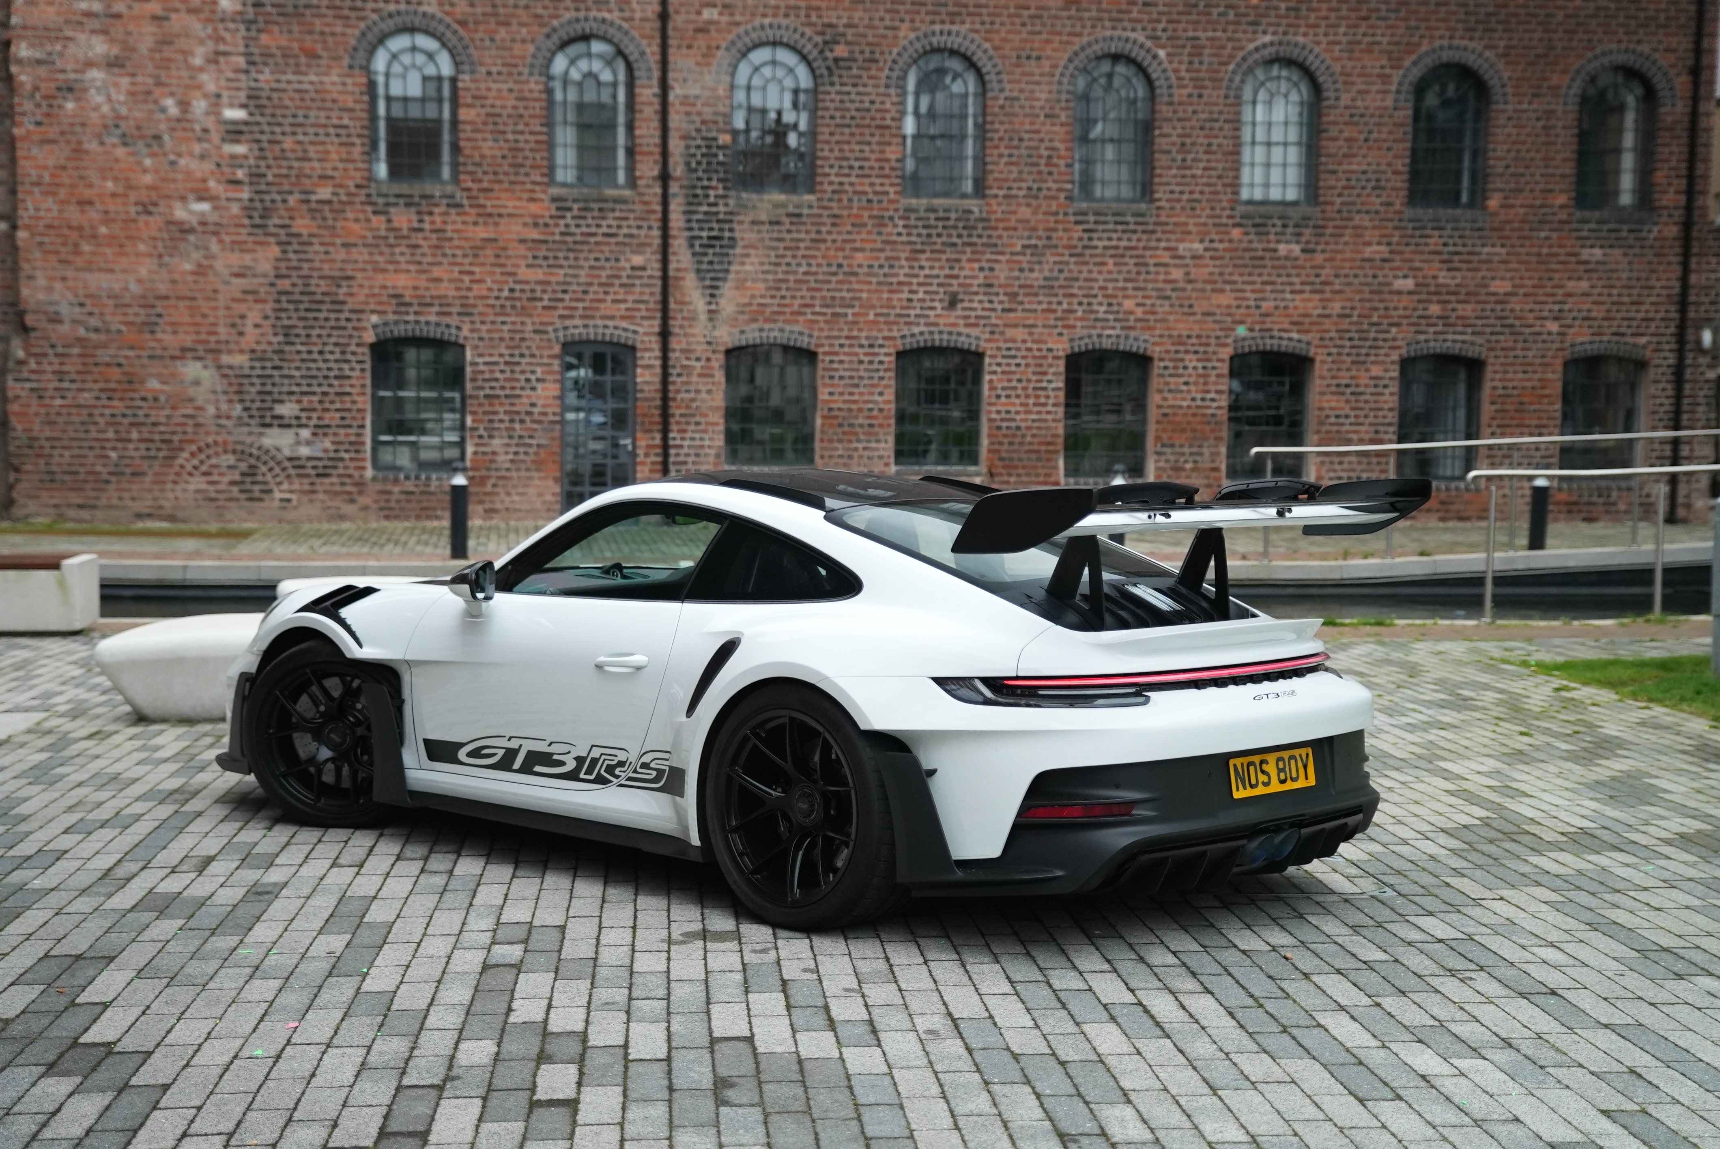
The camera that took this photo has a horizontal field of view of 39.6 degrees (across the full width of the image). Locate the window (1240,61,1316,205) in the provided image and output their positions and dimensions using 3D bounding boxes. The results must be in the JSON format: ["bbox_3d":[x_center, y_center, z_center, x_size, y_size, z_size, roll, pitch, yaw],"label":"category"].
[{"bbox_3d":[4.854,-5.127,27.760,0.878,1.646,0.150,0,6,-5],"label":"window"}]

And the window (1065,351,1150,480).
[{"bbox_3d":[2.982,-1.932,28.880,1.033,1.553,0.150,0,4,-7],"label":"window"}]

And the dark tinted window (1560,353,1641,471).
[{"bbox_3d":[9.164,-1.944,29.616,1.008,1.534,0.150,0,4,-7],"label":"dark tinted window"}]

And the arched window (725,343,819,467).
[{"bbox_3d":[-1.053,-2.011,28.393,1.079,1.431,0.150,0,4,-7],"label":"arched window"}]

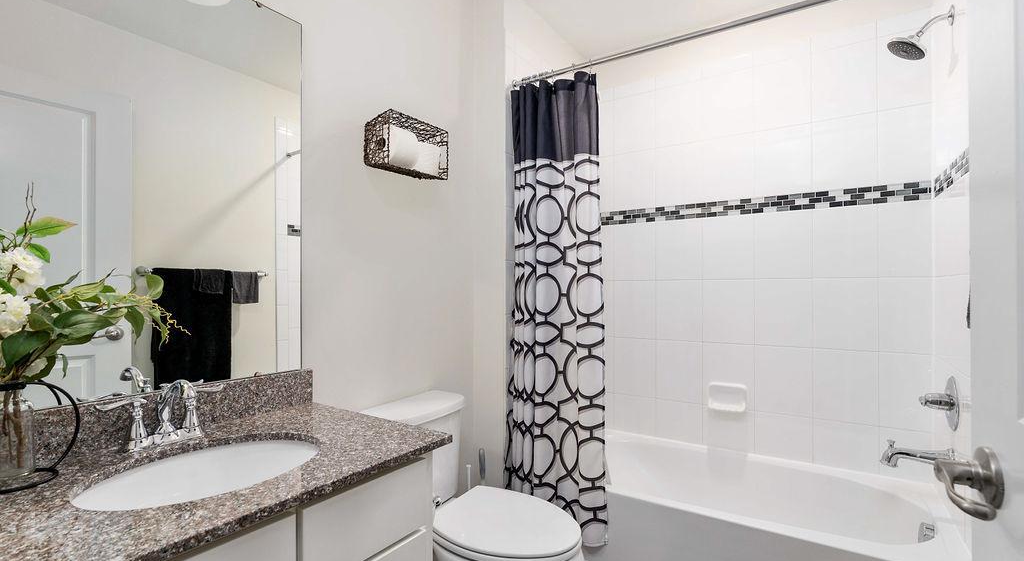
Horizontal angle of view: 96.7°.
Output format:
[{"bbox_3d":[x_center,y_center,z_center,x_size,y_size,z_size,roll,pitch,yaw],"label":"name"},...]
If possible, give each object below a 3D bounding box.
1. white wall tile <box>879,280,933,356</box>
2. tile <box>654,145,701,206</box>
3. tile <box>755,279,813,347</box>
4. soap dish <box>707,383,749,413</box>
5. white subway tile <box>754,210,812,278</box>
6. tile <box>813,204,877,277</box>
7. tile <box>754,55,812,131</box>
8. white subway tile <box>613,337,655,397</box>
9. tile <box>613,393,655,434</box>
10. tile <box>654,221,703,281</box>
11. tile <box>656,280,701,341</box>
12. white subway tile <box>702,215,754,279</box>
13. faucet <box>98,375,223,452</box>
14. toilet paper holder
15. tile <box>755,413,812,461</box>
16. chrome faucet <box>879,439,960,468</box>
[{"bbox_3d":[1.609,0.146,1.860,0.168,0.307,0.010,0,-1,33],"label":"white wall tile"},{"bbox_3d":[0.869,-0.549,2.373,0.230,0.309,0.010,-1,-1,33],"label":"tile"},{"bbox_3d":[1.248,0.149,2.097,0.229,0.307,0.010,0,-1,33],"label":"tile"},{"bbox_3d":[1.036,0.564,2.202,0.163,0.120,0.065,0,-1,33],"label":"soap dish"},{"bbox_3d":[1.255,-0.164,2.112,0.229,0.307,0.010,0,-1,33],"label":"white subway tile"},{"bbox_3d":[1.441,-0.161,1.973,0.229,0.305,0.010,0,-1,33],"label":"tile"},{"bbox_3d":[1.247,-0.860,2.105,0.229,0.305,0.010,0,-1,33],"label":"tile"},{"bbox_3d":[0.673,0.469,2.479,0.230,0.309,0.010,-1,-1,33],"label":"white subway tile"},{"bbox_3d":[0.672,0.727,2.475,0.230,0.199,0.010,-1,-1,33],"label":"tile"},{"bbox_3d":[0.865,-0.161,2.363,0.229,0.307,0.010,0,-1,33],"label":"tile"},{"bbox_3d":[0.868,0.155,2.367,0.231,0.312,0.010,-1,0,32],"label":"tile"},{"bbox_3d":[1.063,-0.162,2.244,0.231,0.312,0.010,-1,0,32],"label":"white subway tile"},{"bbox_3d":[-0.719,0.281,0.972,0.152,0.139,0.234,-1,0,32],"label":"faucet"},{"bbox_3d":[-0.367,-0.470,1.617,0.126,0.174,0.280,-1,0,32],"label":"toilet paper holder"},{"bbox_3d":[1.258,0.721,2.101,0.230,0.199,0.010,-1,-1,33],"label":"tile"},{"bbox_3d":[1.477,0.647,1.660,0.195,0.098,0.058,-1,-1,33],"label":"chrome faucet"}]

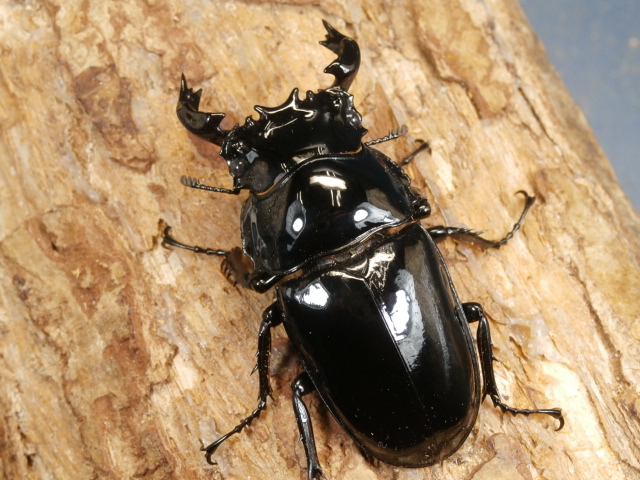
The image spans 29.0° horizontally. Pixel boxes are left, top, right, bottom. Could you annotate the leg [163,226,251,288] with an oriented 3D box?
[{"bbox_3d":[-0.013,0.002,0.160,0.017,0.006,0.004,29,60,16],"label":"leg"}]

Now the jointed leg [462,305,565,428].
[{"bbox_3d":[0.022,0.016,0.151,0.006,0.008,0.019,-38,65,-23],"label":"jointed leg"}]

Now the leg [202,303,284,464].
[{"bbox_3d":[-0.008,0.017,0.149,0.004,0.008,0.022,21,58,11],"label":"leg"}]

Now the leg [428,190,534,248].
[{"bbox_3d":[0.022,-0.002,0.163,0.019,0.006,0.006,-31,63,-20],"label":"leg"}]

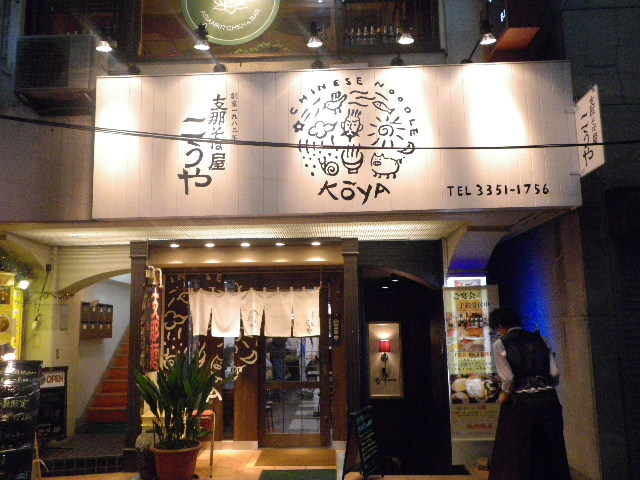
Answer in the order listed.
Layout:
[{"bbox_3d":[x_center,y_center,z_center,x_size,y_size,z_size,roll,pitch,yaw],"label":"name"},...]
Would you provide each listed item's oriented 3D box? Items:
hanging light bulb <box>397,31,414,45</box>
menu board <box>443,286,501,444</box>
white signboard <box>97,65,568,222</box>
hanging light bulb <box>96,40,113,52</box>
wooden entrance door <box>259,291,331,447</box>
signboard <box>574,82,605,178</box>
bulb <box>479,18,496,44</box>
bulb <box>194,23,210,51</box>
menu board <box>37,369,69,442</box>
[{"bbox_3d":[0.692,-1.636,4.936,0.125,0.090,0.125,-1,-8,3],"label":"hanging light bulb"},{"bbox_3d":[1.576,1.274,6.194,0.565,1.600,0.070,-1,-8,3],"label":"menu board"},{"bbox_3d":[0.100,-0.901,5.604,4.376,1.348,0.120,-1,-8,3],"label":"white signboard"},{"bbox_3d":[-1.786,-1.608,5.057,0.125,0.085,0.125,-1,-8,3],"label":"hanging light bulb"},{"bbox_3d":[-0.305,1.429,7.197,0.848,1.970,0.060,-1,-8,3],"label":"wooden entrance door"},{"bbox_3d":[2.278,-0.905,5.151,0.060,0.650,0.480,-1,-8,3],"label":"signboard"},{"bbox_3d":[1.347,-1.673,4.908,0.127,0.190,0.127,-1,-8,3],"label":"bulb"},{"bbox_3d":[-0.968,-1.672,5.025,0.125,0.200,0.125,-1,-8,3],"label":"bulb"},{"bbox_3d":[-3.065,1.866,6.959,0.370,0.800,0.080,5,-10,-37],"label":"menu board"}]

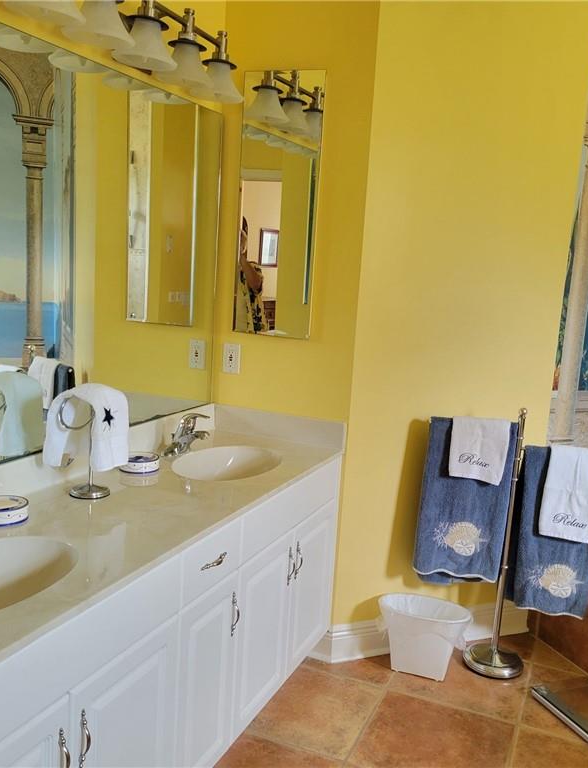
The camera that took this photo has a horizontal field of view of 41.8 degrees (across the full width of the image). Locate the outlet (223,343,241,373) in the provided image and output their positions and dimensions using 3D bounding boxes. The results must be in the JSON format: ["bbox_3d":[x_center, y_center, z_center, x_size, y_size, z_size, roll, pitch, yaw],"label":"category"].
[{"bbox_3d":[-0.240,-0.093,2.936,0.069,0.114,0.008,7,10,23],"label":"outlet"}]

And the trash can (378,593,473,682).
[{"bbox_3d":[0.481,0.955,2.885,0.345,0.250,0.200,7,10,20],"label":"trash can"}]

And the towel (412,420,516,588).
[{"bbox_3d":[0.637,0.448,2.885,0.330,0.642,0.085,4,9,5],"label":"towel"}]

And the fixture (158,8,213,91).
[{"bbox_3d":[-0.328,-1.038,2.362,0.180,0.212,0.180,3,9,-1],"label":"fixture"}]

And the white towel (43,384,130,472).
[{"bbox_3d":[-0.555,0.107,2.084,0.190,0.228,0.160,7,10,23],"label":"white towel"}]

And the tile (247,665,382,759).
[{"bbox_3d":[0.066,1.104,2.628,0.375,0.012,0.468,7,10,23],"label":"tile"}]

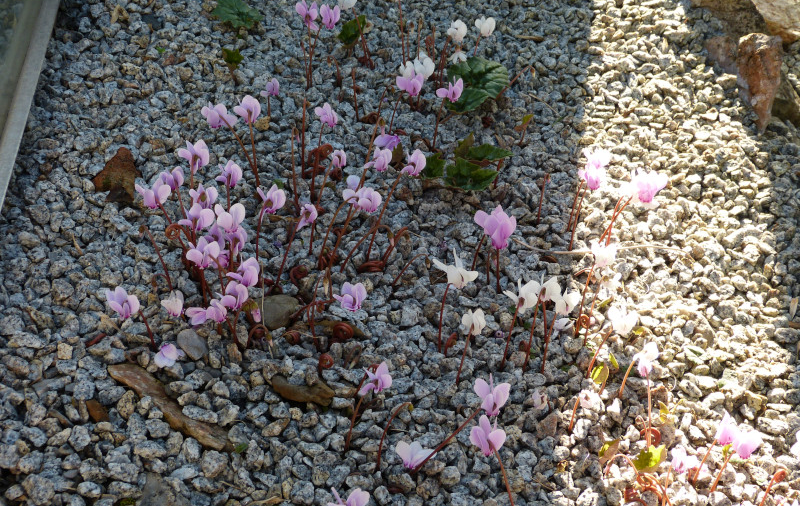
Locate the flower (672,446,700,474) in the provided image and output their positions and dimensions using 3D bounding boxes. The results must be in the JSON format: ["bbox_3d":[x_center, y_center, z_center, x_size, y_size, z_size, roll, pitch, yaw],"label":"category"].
[{"bbox_3d":[0.210,0.152,0.955,0.018,0.018,0.021,-18,39,-24],"label":"flower"}]

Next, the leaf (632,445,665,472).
[{"bbox_3d":[0.186,0.154,0.969,0.024,0.018,0.018,9,38,12],"label":"leaf"}]

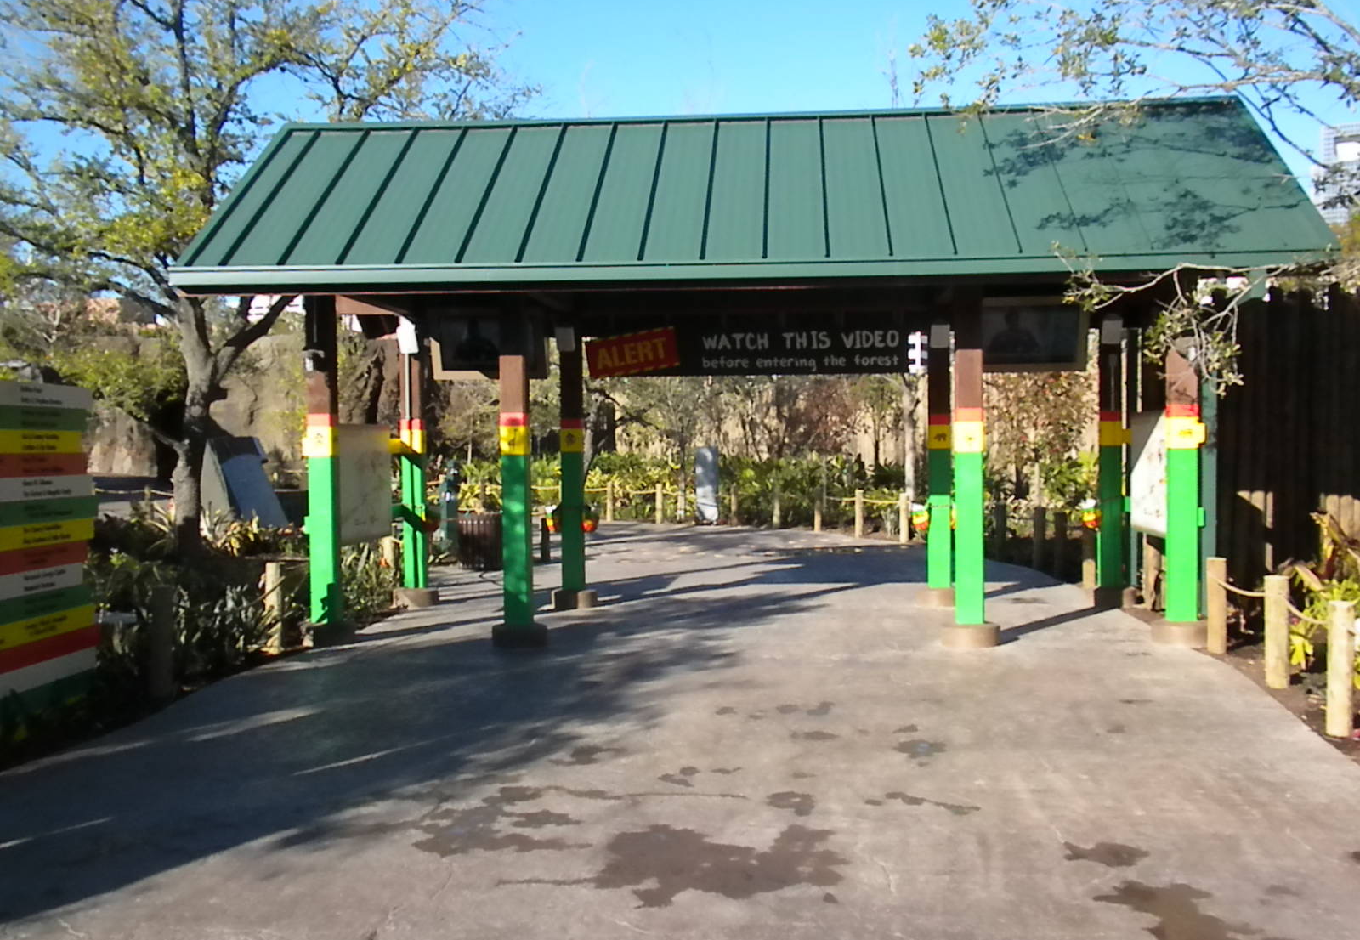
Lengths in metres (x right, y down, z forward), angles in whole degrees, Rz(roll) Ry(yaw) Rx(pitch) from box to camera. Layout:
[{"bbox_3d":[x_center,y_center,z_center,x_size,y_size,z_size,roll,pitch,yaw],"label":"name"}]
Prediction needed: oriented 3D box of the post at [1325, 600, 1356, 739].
[{"bbox_3d":[3.490,1.037,7.690,0.136,0.729,0.136,-1,1,5],"label":"post"}]

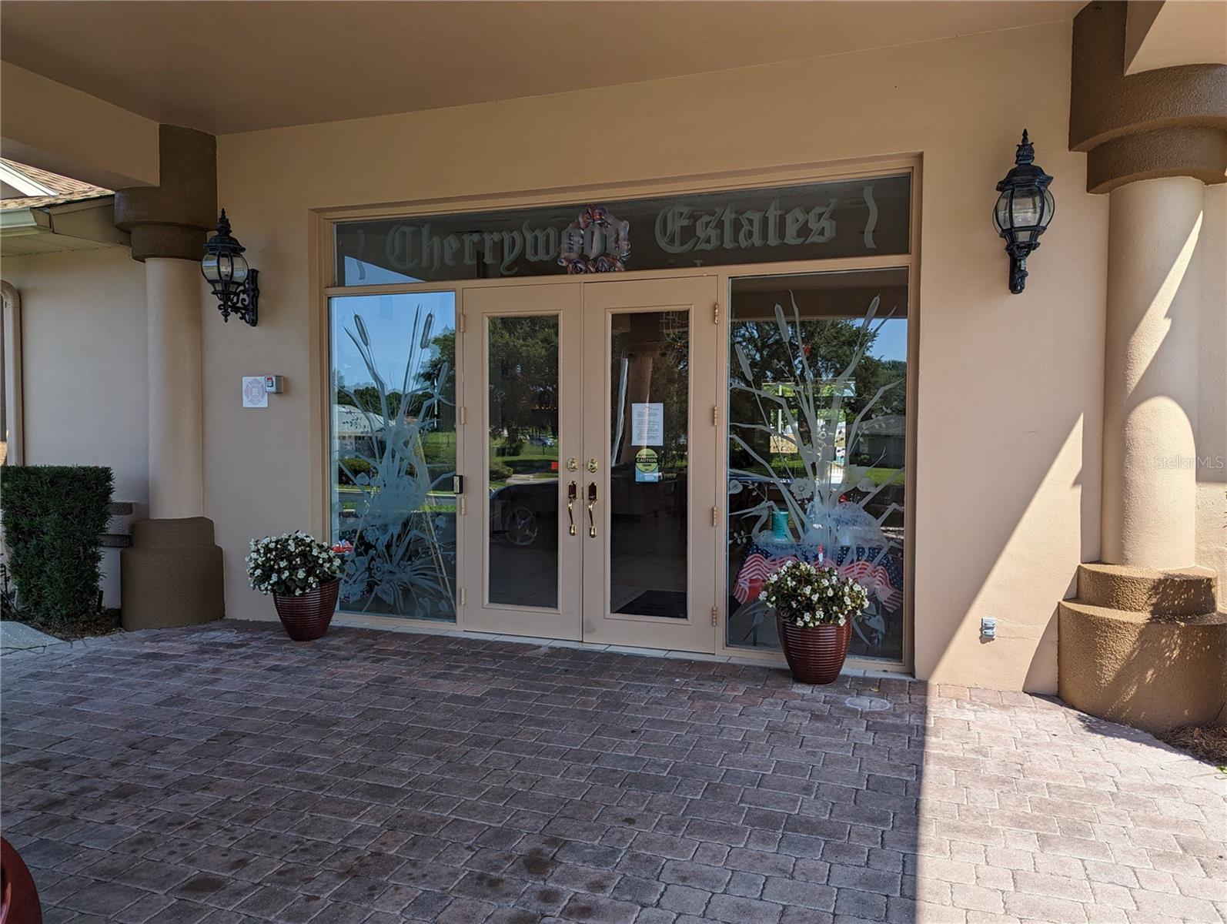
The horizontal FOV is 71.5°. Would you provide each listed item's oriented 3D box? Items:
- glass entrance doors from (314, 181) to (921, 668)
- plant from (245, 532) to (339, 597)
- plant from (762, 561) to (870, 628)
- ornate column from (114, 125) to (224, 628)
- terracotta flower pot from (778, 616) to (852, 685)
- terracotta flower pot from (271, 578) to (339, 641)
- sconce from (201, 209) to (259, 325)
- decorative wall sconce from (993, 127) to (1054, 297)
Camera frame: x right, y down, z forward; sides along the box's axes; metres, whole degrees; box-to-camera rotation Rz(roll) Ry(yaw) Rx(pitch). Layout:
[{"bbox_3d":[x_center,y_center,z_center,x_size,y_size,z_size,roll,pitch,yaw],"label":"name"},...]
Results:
[{"bbox_3d":[-0.200,-0.285,5.793,4.190,3.019,0.120,1,2,19],"label":"glass entrance doors"},{"bbox_3d":[-2.270,0.724,6.033,0.635,0.430,0.600,1,2,19],"label":"plant"},{"bbox_3d":[1.184,0.785,5.026,0.625,0.385,0.580,1,2,19],"label":"plant"},{"bbox_3d":[-3.496,-0.639,6.466,0.860,3.710,0.490,1,2,19],"label":"ornate column"},{"bbox_3d":[1.203,1.098,5.082,0.435,0.384,0.436,1,2,19],"label":"terracotta flower pot"},{"bbox_3d":[-2.163,1.052,6.027,0.438,0.374,0.440,0,2,0],"label":"terracotta flower pot"},{"bbox_3d":[-2.775,-1.416,6.201,0.300,0.810,0.444,1,2,19],"label":"sconce"},{"bbox_3d":[2.173,-1.333,4.531,0.300,0.815,0.444,1,2,19],"label":"decorative wall sconce"}]

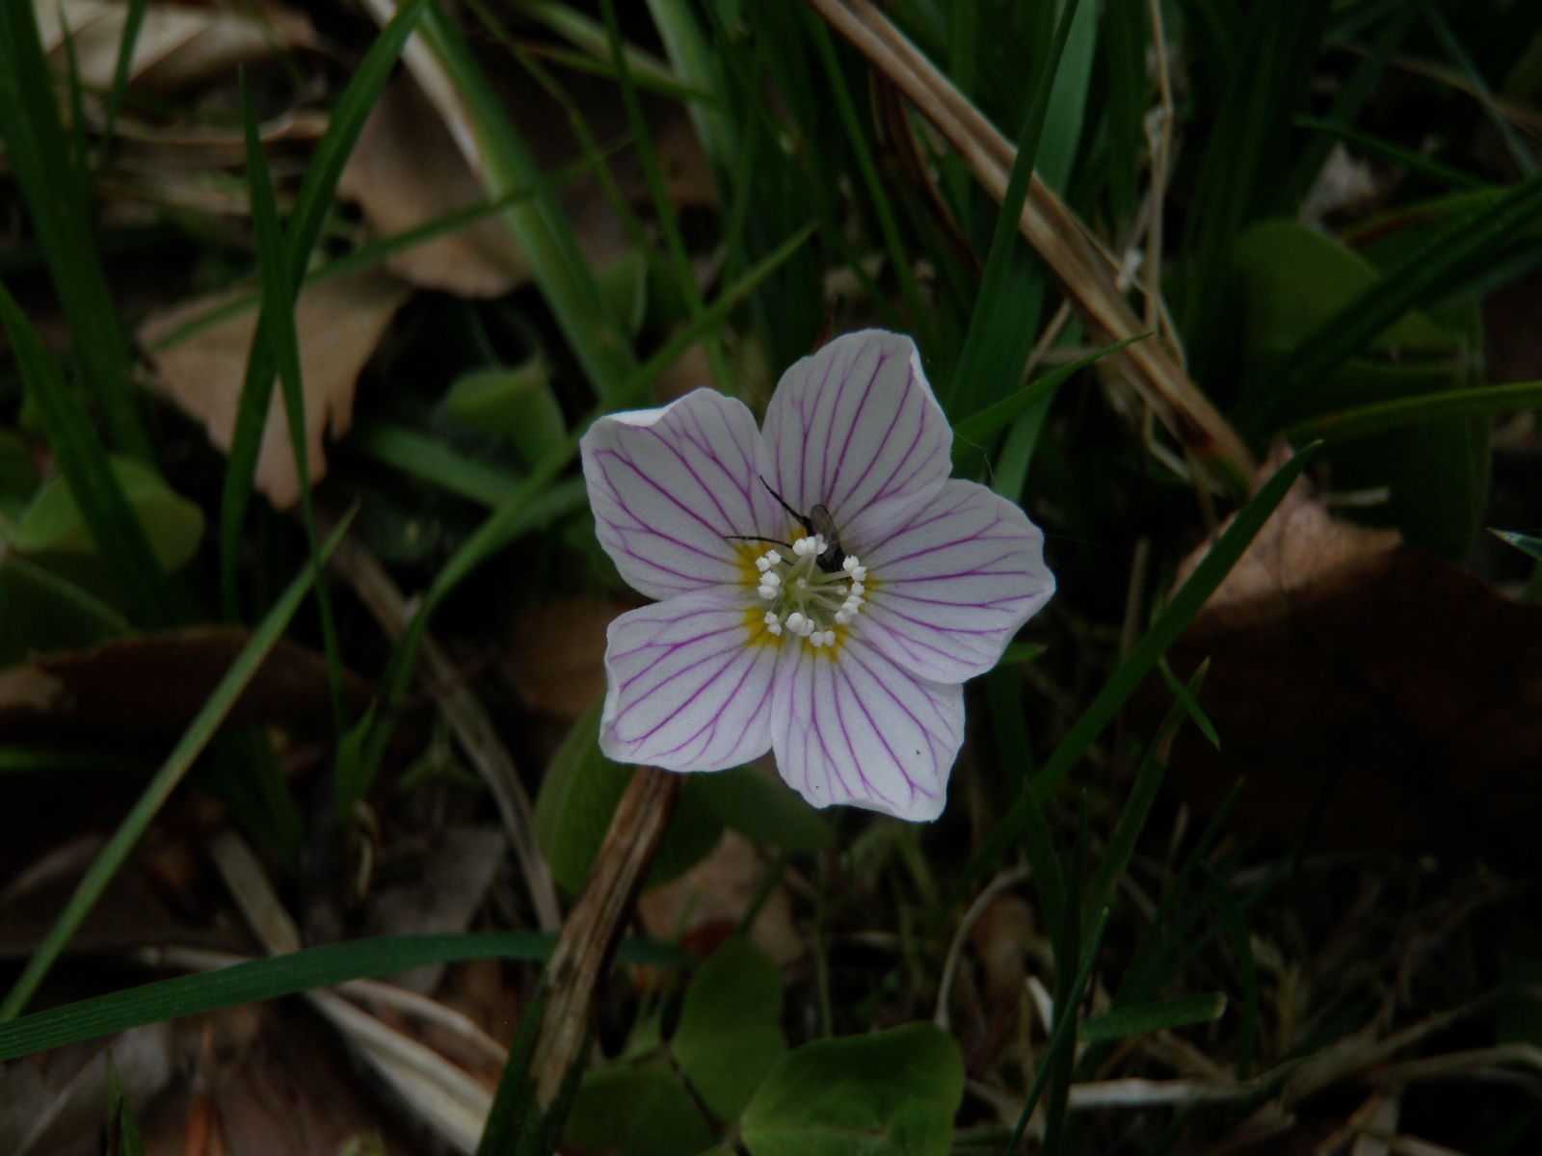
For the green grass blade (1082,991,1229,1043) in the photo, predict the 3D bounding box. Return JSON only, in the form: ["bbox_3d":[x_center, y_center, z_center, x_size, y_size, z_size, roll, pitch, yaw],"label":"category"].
[{"bbox_3d":[0.028,0.032,0.117,0.011,0.002,0.003,-10,49,-8],"label":"green grass blade"}]

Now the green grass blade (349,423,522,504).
[{"bbox_3d":[-0.031,-0.010,0.147,0.018,0.003,0.004,16,51,14],"label":"green grass blade"}]

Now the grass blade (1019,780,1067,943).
[{"bbox_3d":[0.019,0.020,0.114,0.003,0.012,0.002,-12,16,4],"label":"grass blade"}]

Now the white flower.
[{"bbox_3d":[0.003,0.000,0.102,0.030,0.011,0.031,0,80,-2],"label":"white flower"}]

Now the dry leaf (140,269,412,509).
[{"bbox_3d":[-0.046,-0.018,0.150,0.025,0.005,0.026,0,60,0],"label":"dry leaf"}]

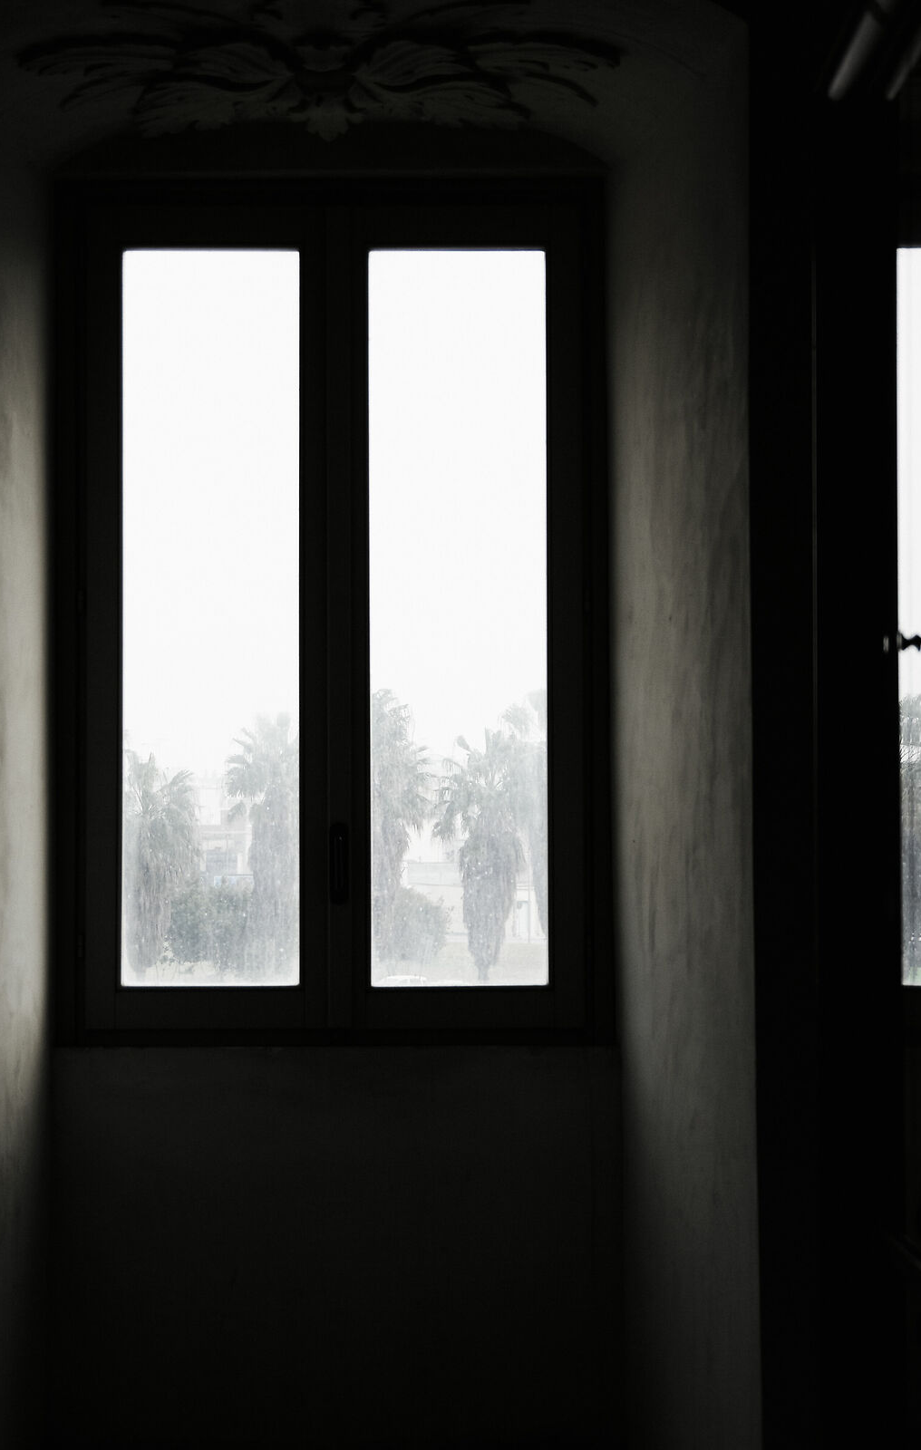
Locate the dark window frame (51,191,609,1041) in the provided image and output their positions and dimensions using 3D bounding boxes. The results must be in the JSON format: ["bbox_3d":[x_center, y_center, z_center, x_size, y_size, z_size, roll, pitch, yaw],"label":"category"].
[{"bbox_3d":[-0.272,-0.249,7.130,1.150,1.850,0.100,0,-2,0],"label":"dark window frame"}]

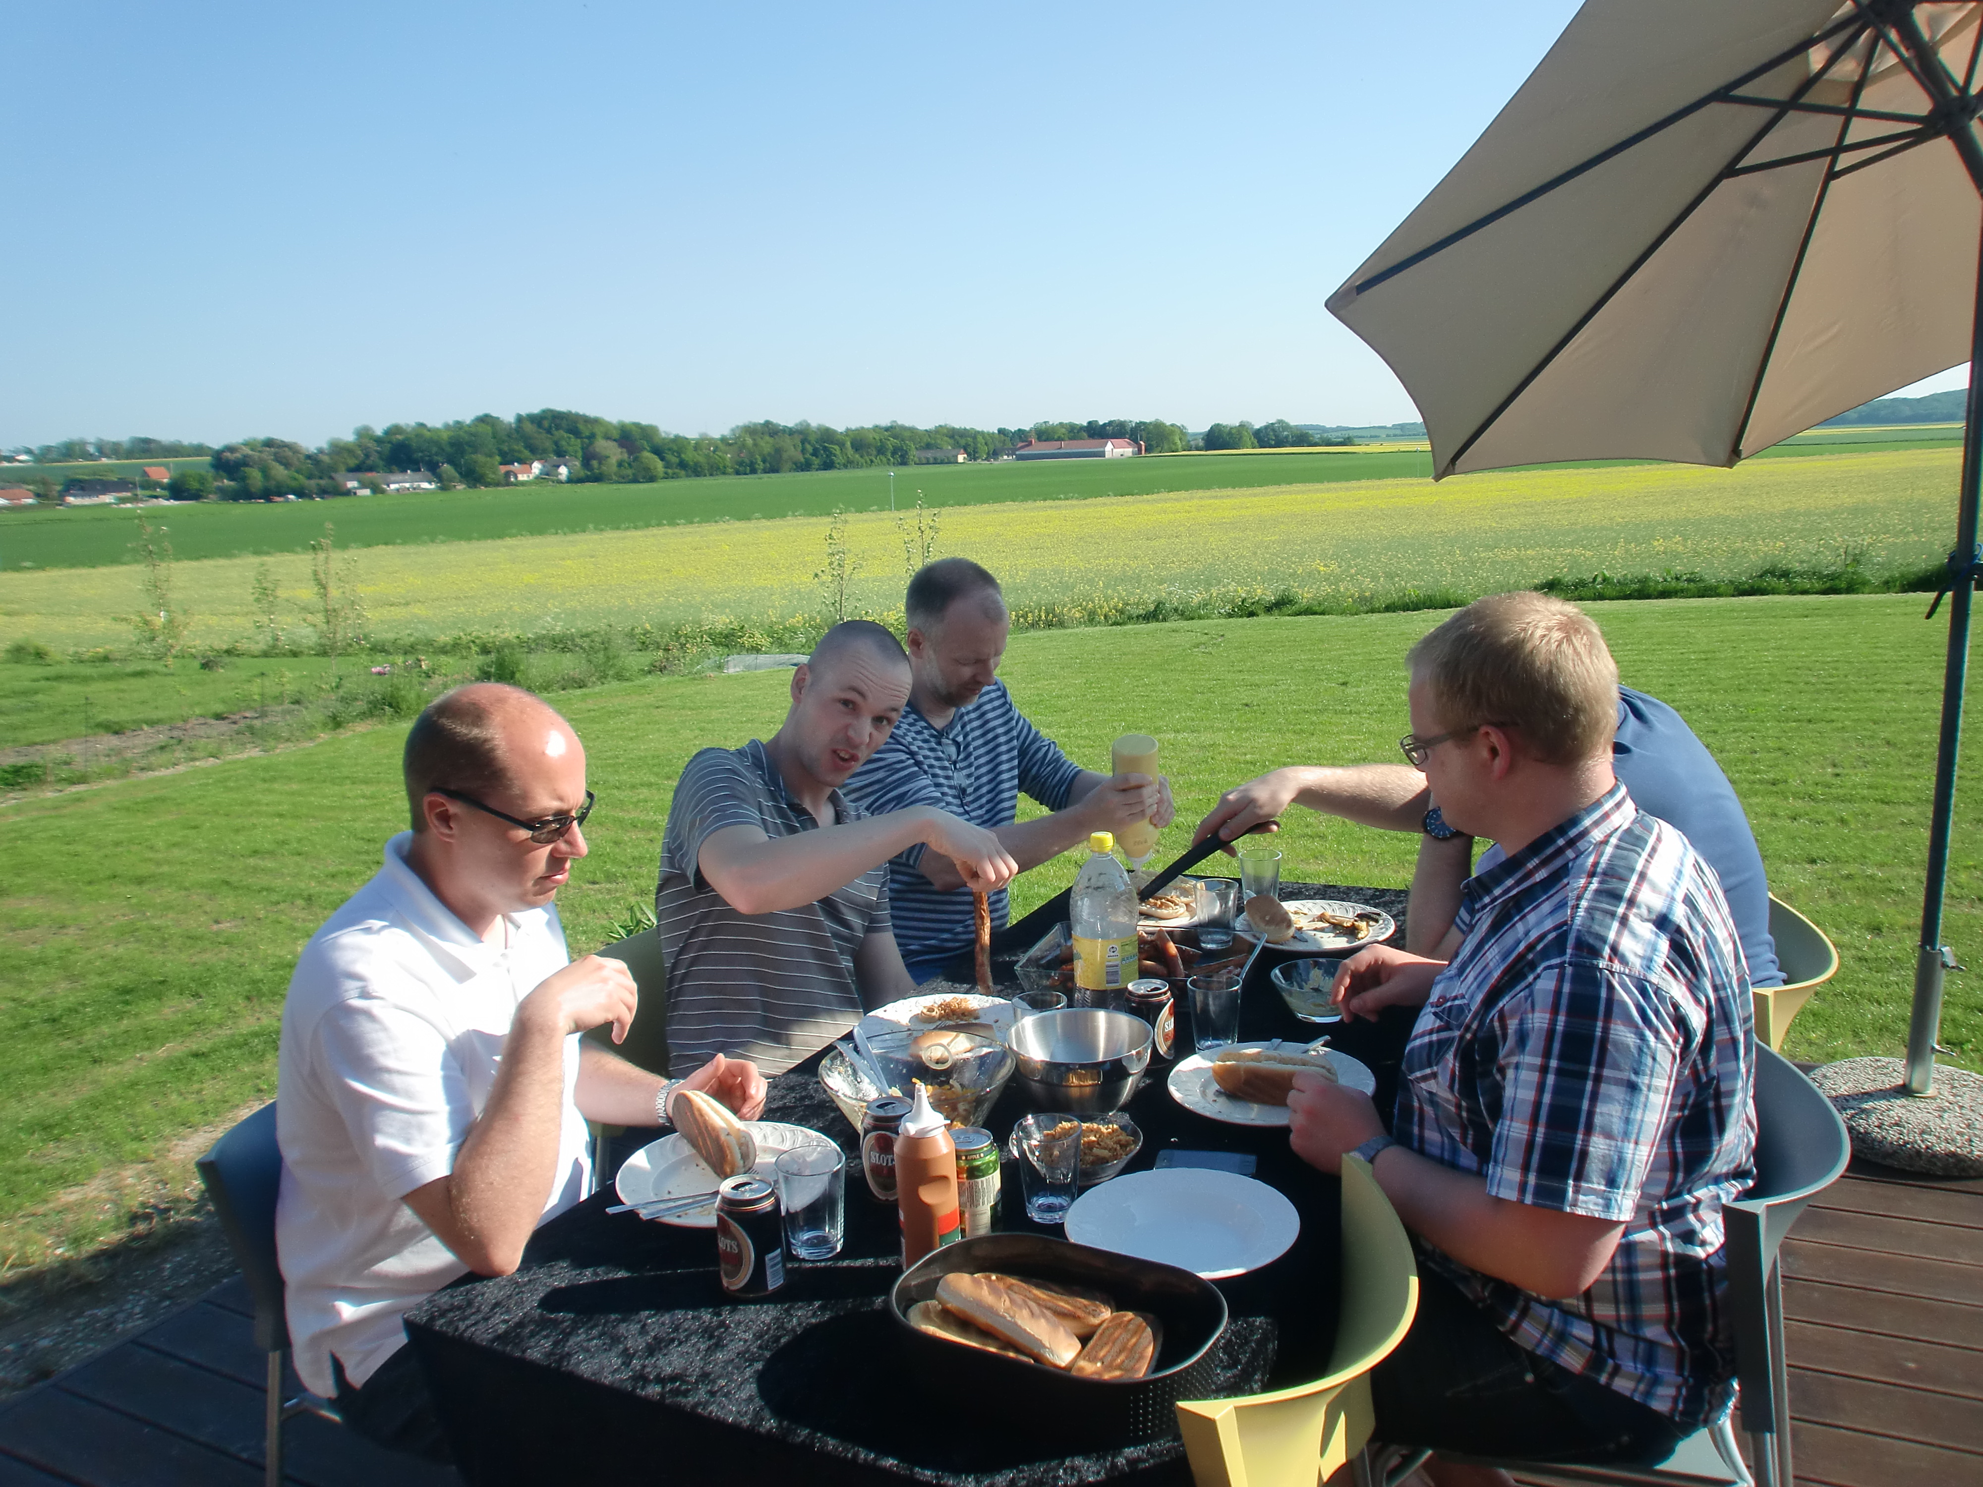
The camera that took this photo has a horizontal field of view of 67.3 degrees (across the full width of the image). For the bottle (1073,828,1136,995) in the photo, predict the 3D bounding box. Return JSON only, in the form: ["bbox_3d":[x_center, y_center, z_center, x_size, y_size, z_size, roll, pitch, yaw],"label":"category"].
[{"bbox_3d":[0.164,0.285,2.132,0.094,0.318,0.094,-2,10,0],"label":"bottle"}]

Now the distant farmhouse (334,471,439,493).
[{"bbox_3d":[-174.209,-75.364,430.000,30.000,6.000,9.000,-3,11,-6],"label":"distant farmhouse"}]

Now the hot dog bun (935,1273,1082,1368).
[{"bbox_3d":[0.015,0.524,1.350,0.158,0.040,0.048,8,15,41],"label":"hot dog bun"}]

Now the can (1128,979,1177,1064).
[{"bbox_3d":[0.222,0.395,2.080,0.066,0.115,0.066,-2,10,0],"label":"can"}]

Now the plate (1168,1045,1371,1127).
[{"bbox_3d":[0.369,0.454,1.957,0.267,0.024,0.267,-3,11,1],"label":"plate"}]

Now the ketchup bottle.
[{"bbox_3d":[-0.073,0.461,1.573,0.065,0.213,0.065,-3,11,1],"label":"ketchup bottle"}]

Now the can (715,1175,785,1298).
[{"bbox_3d":[-0.249,0.514,1.544,0.066,0.115,0.066,-2,10,0],"label":"can"}]

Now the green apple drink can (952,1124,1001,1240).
[{"bbox_3d":[-0.021,0.492,1.653,0.066,0.115,0.066,-3,11,1],"label":"green apple drink can"}]

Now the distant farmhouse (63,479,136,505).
[{"bbox_3d":[-230.864,-64.874,385.000,18.500,6.500,9.000,-5,11,-16],"label":"distant farmhouse"}]

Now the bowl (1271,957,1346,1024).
[{"bbox_3d":[0.478,0.366,2.180,0.135,0.064,0.135,-1,11,0],"label":"bowl"}]

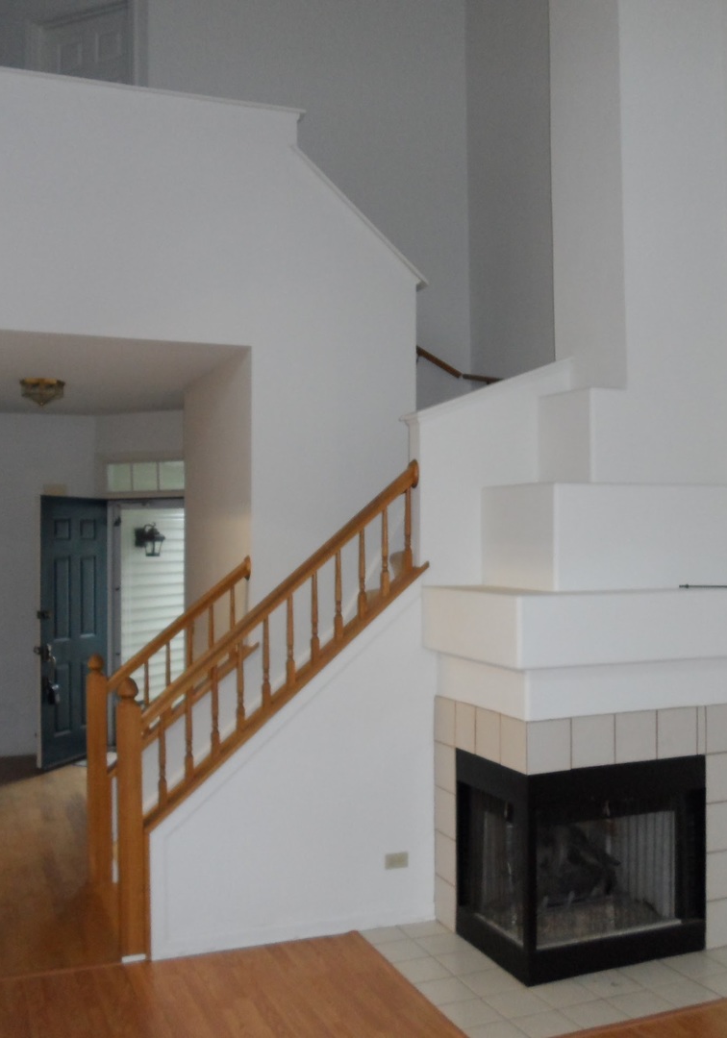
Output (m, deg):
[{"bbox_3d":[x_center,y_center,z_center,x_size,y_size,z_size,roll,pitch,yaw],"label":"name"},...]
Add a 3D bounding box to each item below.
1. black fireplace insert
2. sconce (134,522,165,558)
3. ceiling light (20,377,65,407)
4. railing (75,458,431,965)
[{"bbox_3d":[0.918,1.392,4.262,0.860,0.799,0.587,0,-1,-22],"label":"black fireplace insert"},{"bbox_3d":[-1.867,0.185,8.750,0.210,0.300,0.155,-1,-1,23],"label":"sconce"},{"bbox_3d":[-2.046,-0.798,6.380,0.285,0.165,0.285,0,-1,-22],"label":"ceiling light"},{"bbox_3d":[-0.534,0.776,4.760,1.373,2.061,1.060,0,-1,-22],"label":"railing"}]

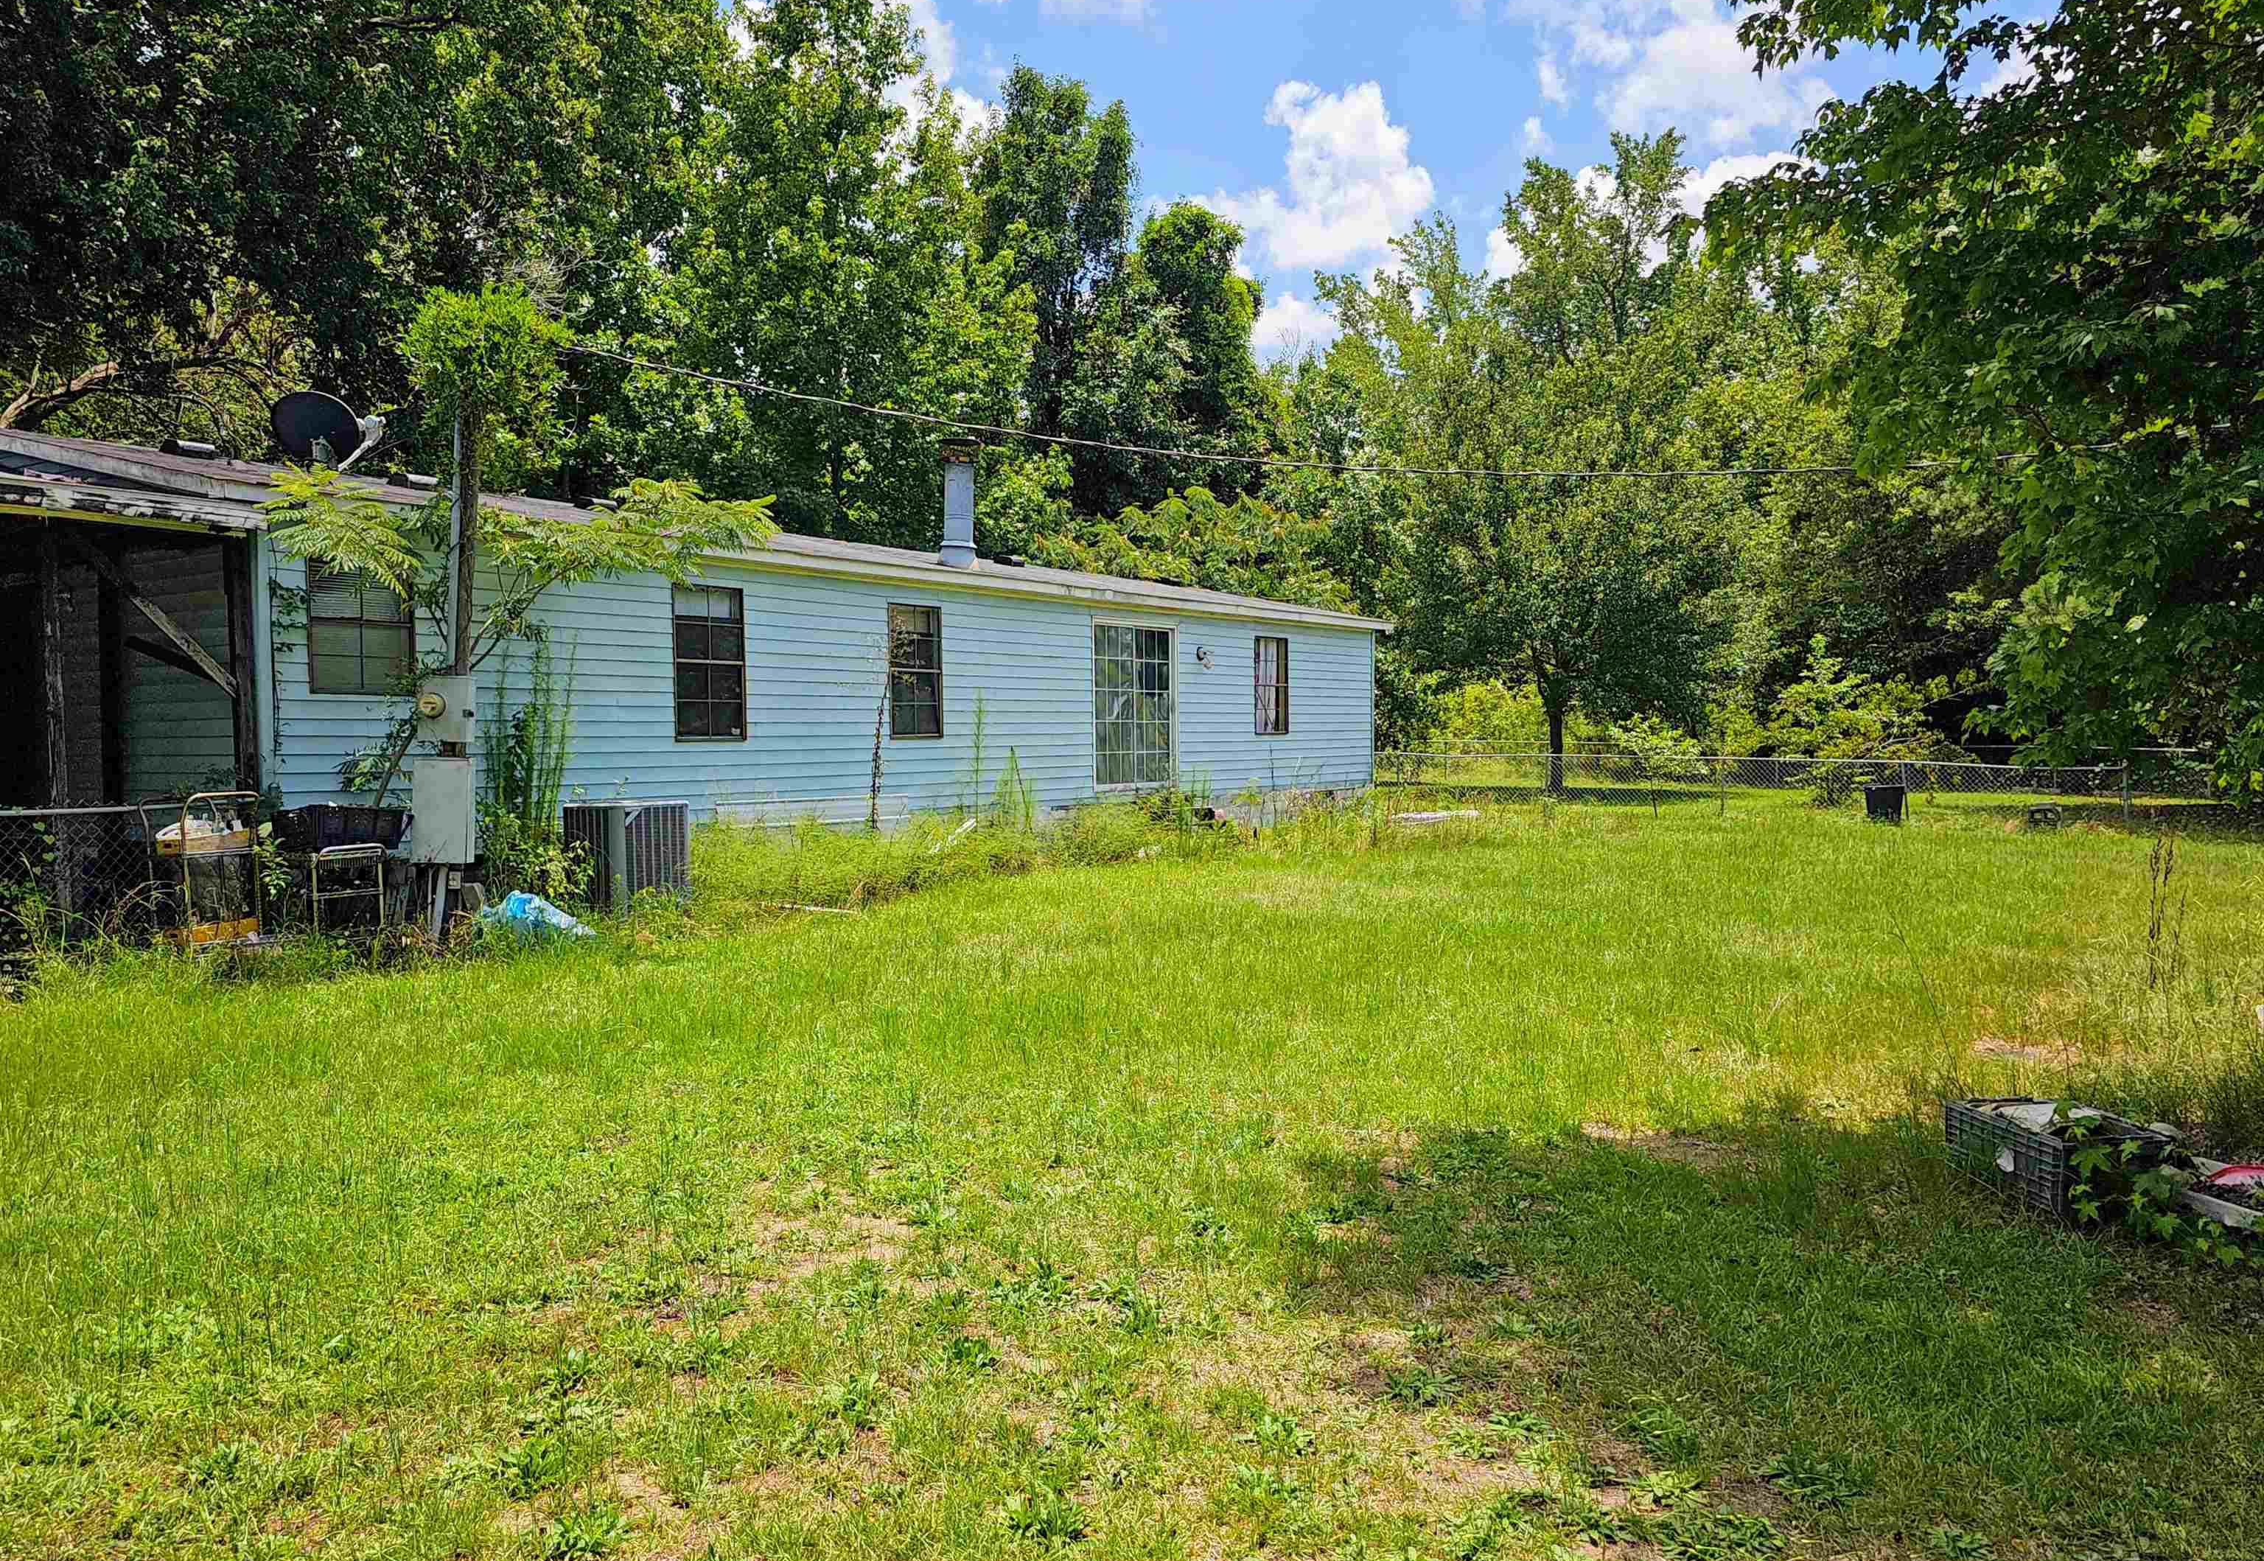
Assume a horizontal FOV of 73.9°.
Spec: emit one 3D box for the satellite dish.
[{"bbox_3d":[-6.970,-3.019,13.000,0.780,0.660,0.550,0,2,7],"label":"satellite dish"}]

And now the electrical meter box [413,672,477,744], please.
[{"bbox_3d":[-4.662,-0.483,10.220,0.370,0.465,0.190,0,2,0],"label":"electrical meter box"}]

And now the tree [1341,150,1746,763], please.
[{"bbox_3d":[8.889,-6.807,32.800,9.000,14.200,8.600,0,2,0],"label":"tree"}]

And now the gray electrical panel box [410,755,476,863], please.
[{"bbox_3d":[-4.688,0.202,10.250,0.380,0.720,0.130,0,2,0],"label":"gray electrical panel box"}]

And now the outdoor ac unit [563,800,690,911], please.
[{"bbox_3d":[-4.079,0.643,12.150,0.670,0.850,0.670,1,3,29],"label":"outdoor ac unit"}]

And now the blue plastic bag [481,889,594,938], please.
[{"bbox_3d":[-4.326,0.978,10.950,0.740,0.310,0.500,0,2,0],"label":"blue plastic bag"}]

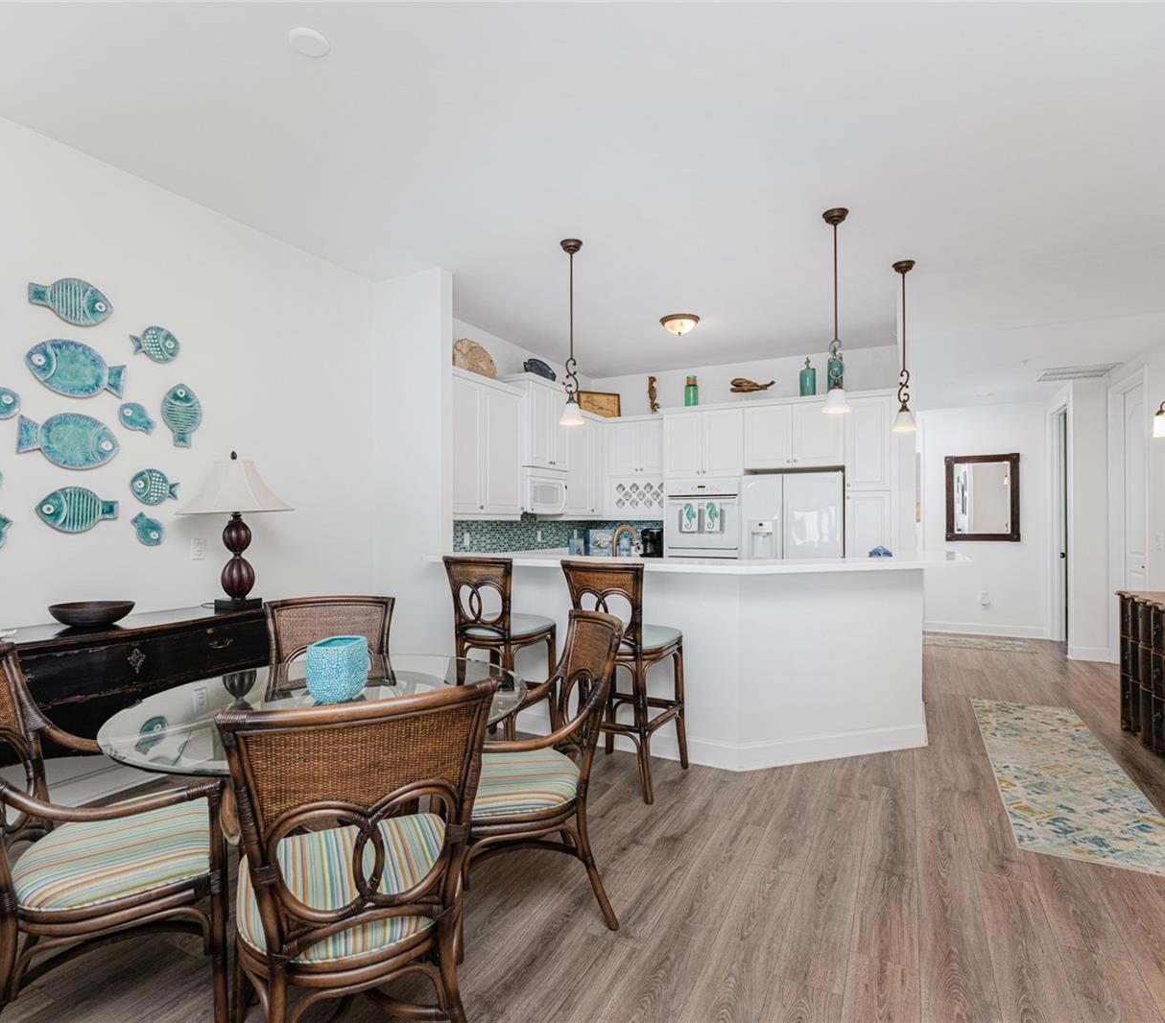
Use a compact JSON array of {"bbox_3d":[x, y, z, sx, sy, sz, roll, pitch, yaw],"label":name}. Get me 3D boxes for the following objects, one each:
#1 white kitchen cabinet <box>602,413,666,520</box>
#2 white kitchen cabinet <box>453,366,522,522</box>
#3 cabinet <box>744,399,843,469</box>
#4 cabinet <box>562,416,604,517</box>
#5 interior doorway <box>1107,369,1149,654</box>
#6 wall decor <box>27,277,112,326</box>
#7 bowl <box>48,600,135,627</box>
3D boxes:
[{"bbox_3d":[0.693,-0.508,6.910,0.830,1.200,0.360,0,-1,29],"label":"white kitchen cabinet"},{"bbox_3d":[-0.938,-0.498,5.006,0.330,1.135,1.010,0,-1,29],"label":"white kitchen cabinet"},{"bbox_3d":[2.160,-0.730,6.009,0.920,0.625,0.600,0,-1,29],"label":"cabinet"},{"bbox_3d":[-0.109,-0.473,6.602,0.305,1.125,0.935,-1,-1,29],"label":"cabinet"},{"bbox_3d":[4.737,0.130,5.112,0.130,2.555,1.070,0,-1,29],"label":"interior doorway"},{"bbox_3d":[-2.362,-0.961,2.749,0.030,0.210,0.320,-1,-1,29],"label":"wall decor"},{"bbox_3d":[-2.205,0.468,2.682,0.317,0.090,0.317,0,-1,0],"label":"bowl"}]

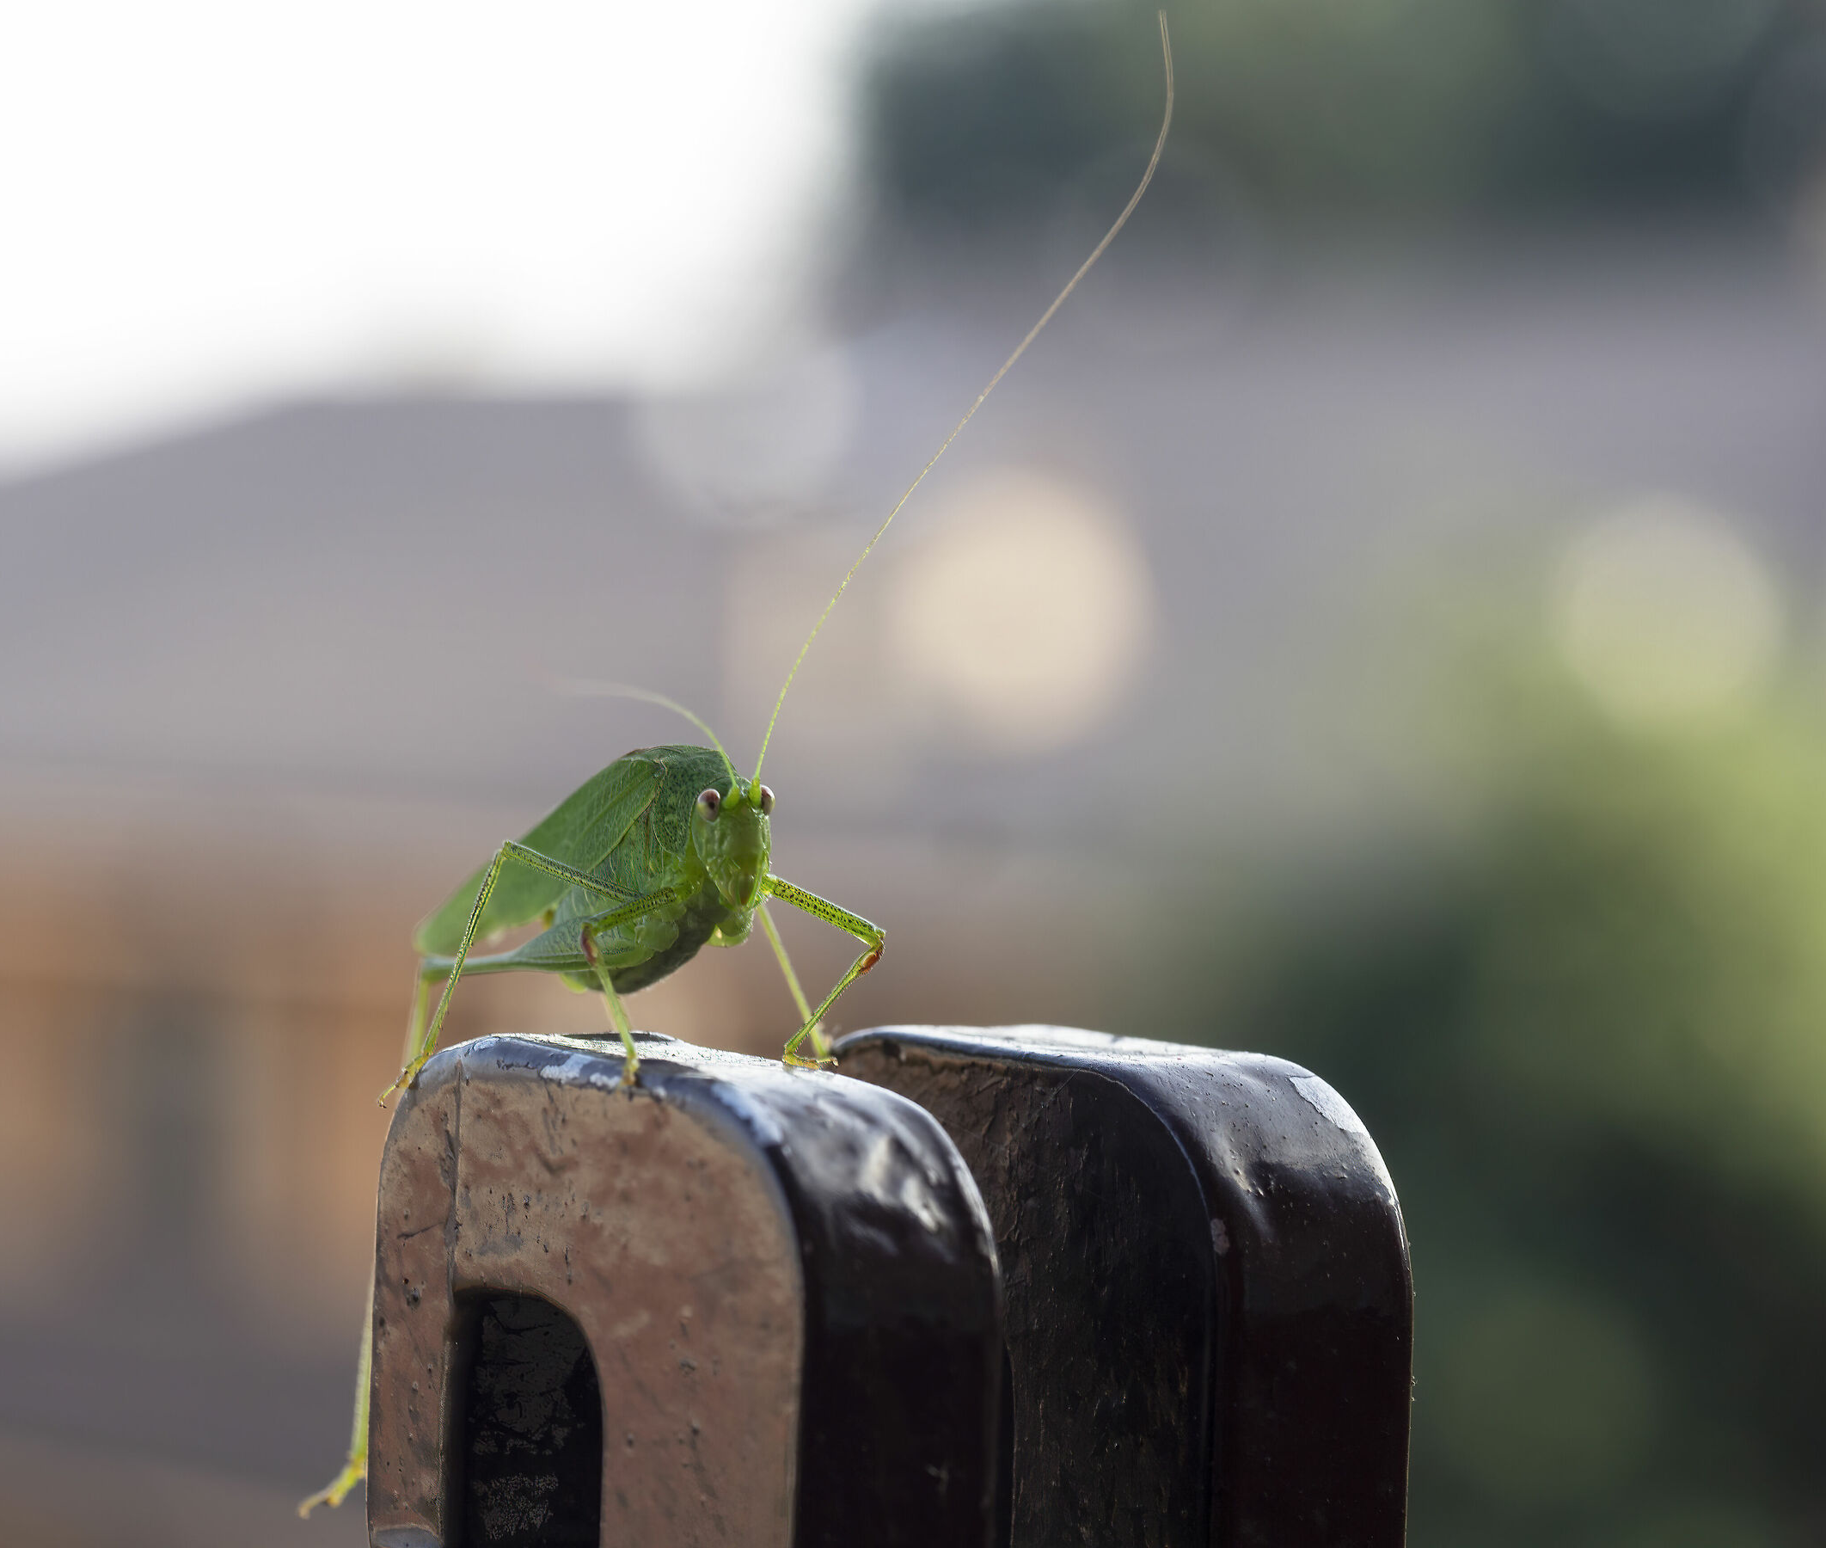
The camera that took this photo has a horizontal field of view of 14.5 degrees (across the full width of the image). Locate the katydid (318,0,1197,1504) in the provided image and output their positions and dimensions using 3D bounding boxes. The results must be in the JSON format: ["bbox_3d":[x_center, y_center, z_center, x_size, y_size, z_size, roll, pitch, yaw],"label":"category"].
[{"bbox_3d":[-0.011,0.001,0.422,0.035,0.087,0.049,-1,3,-30],"label":"katydid"}]

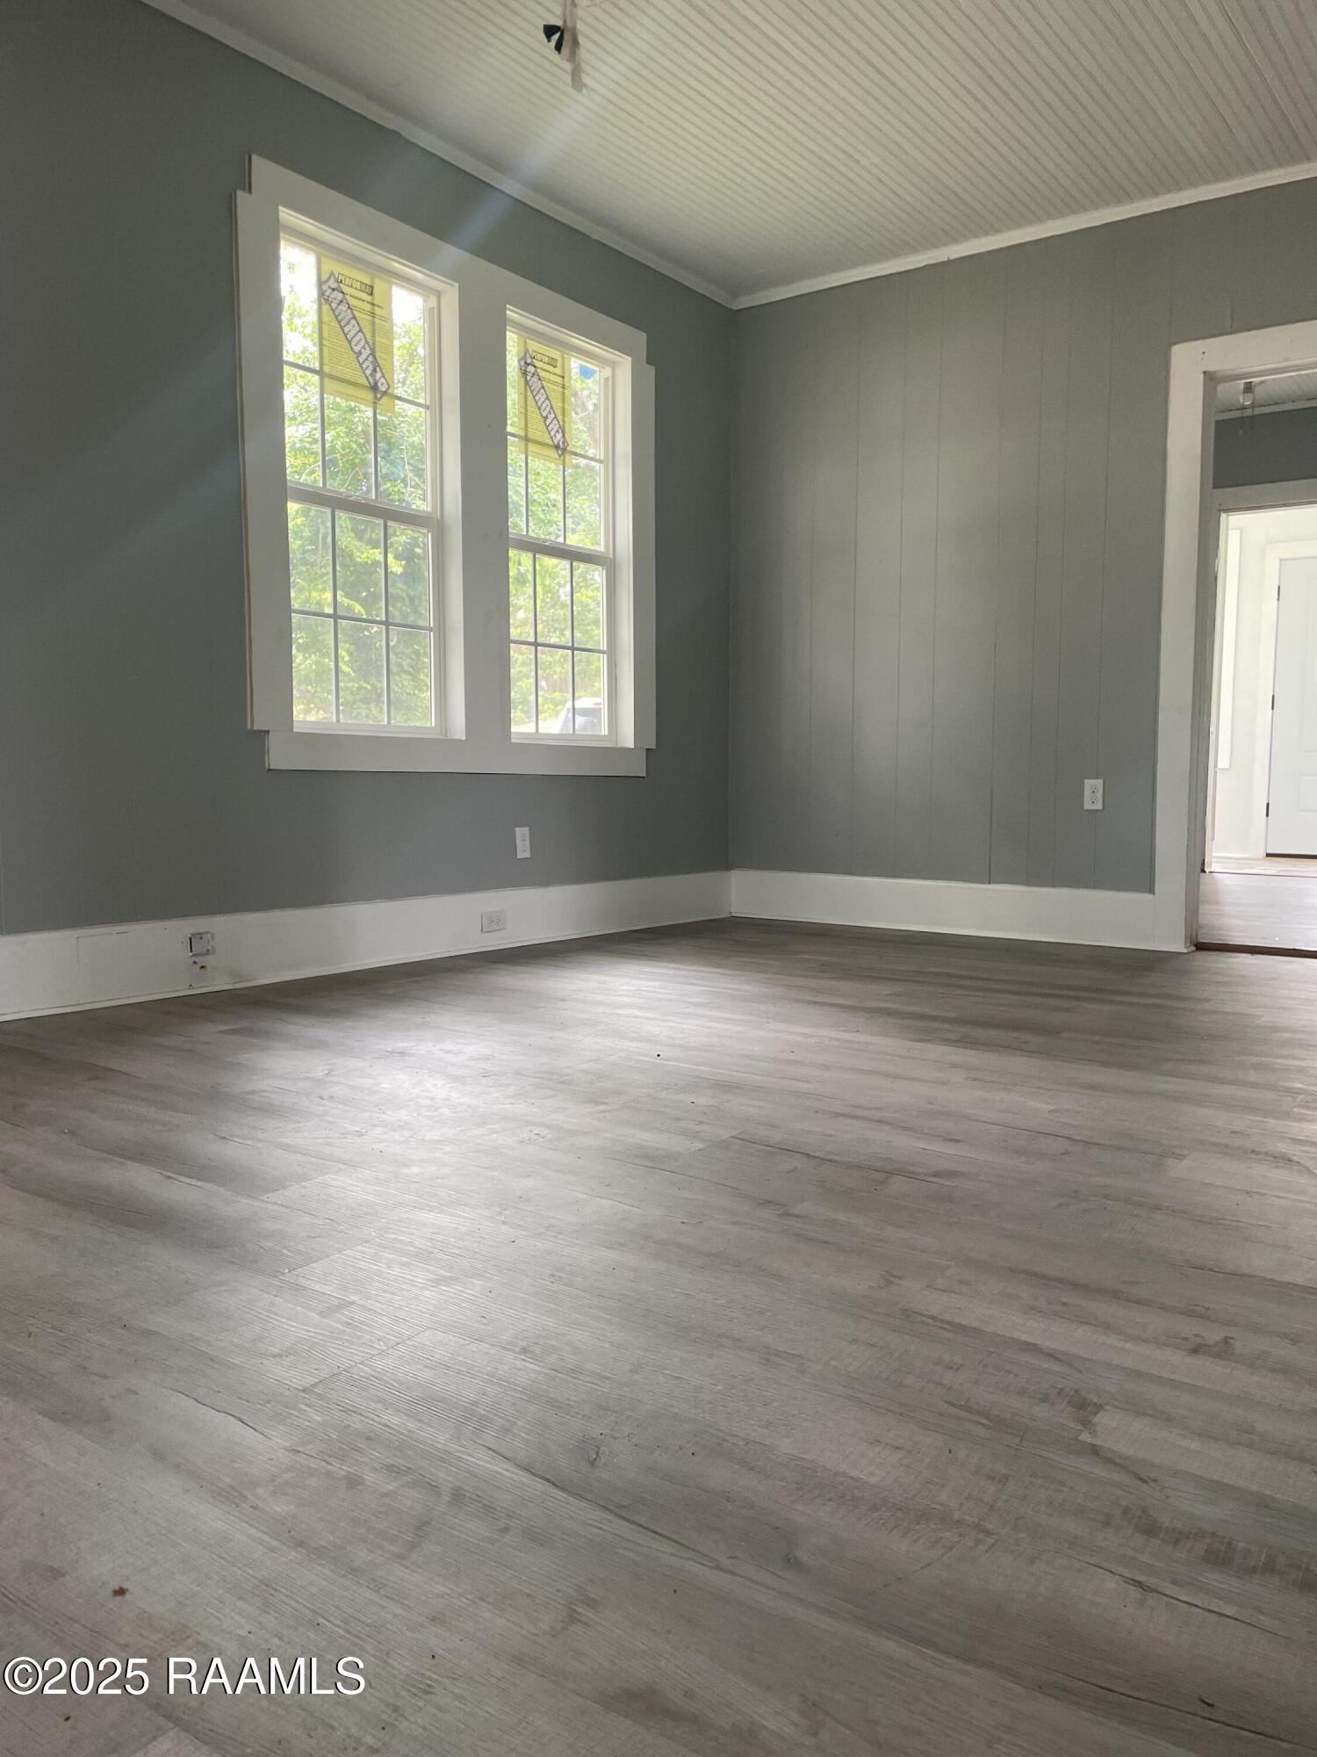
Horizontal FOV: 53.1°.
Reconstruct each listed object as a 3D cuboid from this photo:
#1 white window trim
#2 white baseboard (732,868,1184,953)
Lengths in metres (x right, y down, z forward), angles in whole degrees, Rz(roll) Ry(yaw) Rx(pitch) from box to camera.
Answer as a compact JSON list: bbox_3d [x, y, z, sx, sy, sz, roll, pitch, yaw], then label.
[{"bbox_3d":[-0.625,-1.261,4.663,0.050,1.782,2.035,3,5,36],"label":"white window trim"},{"bbox_3d":[1.116,0.114,5.479,1.930,0.213,0.030,3,5,36],"label":"white baseboard"}]

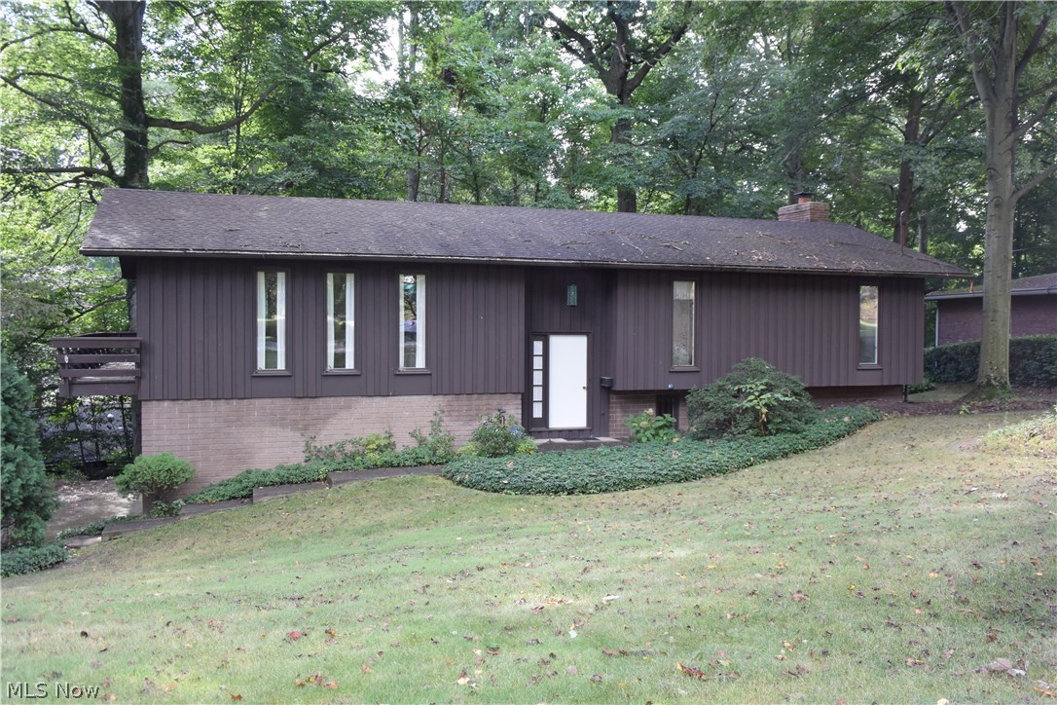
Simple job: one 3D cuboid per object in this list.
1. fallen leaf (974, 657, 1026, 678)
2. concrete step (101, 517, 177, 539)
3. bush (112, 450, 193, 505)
[{"bbox_3d":[2.224,1.471,4.435,0.210,0.050,0.150,-6,-2,0],"label":"fallen leaf"},{"bbox_3d":[-6.161,2.887,15.128,1.190,0.210,0.720,0,2,-19],"label":"concrete step"},{"bbox_3d":[-6.516,2.274,16.401,1.350,0.980,1.250,0,2,-19],"label":"bush"}]

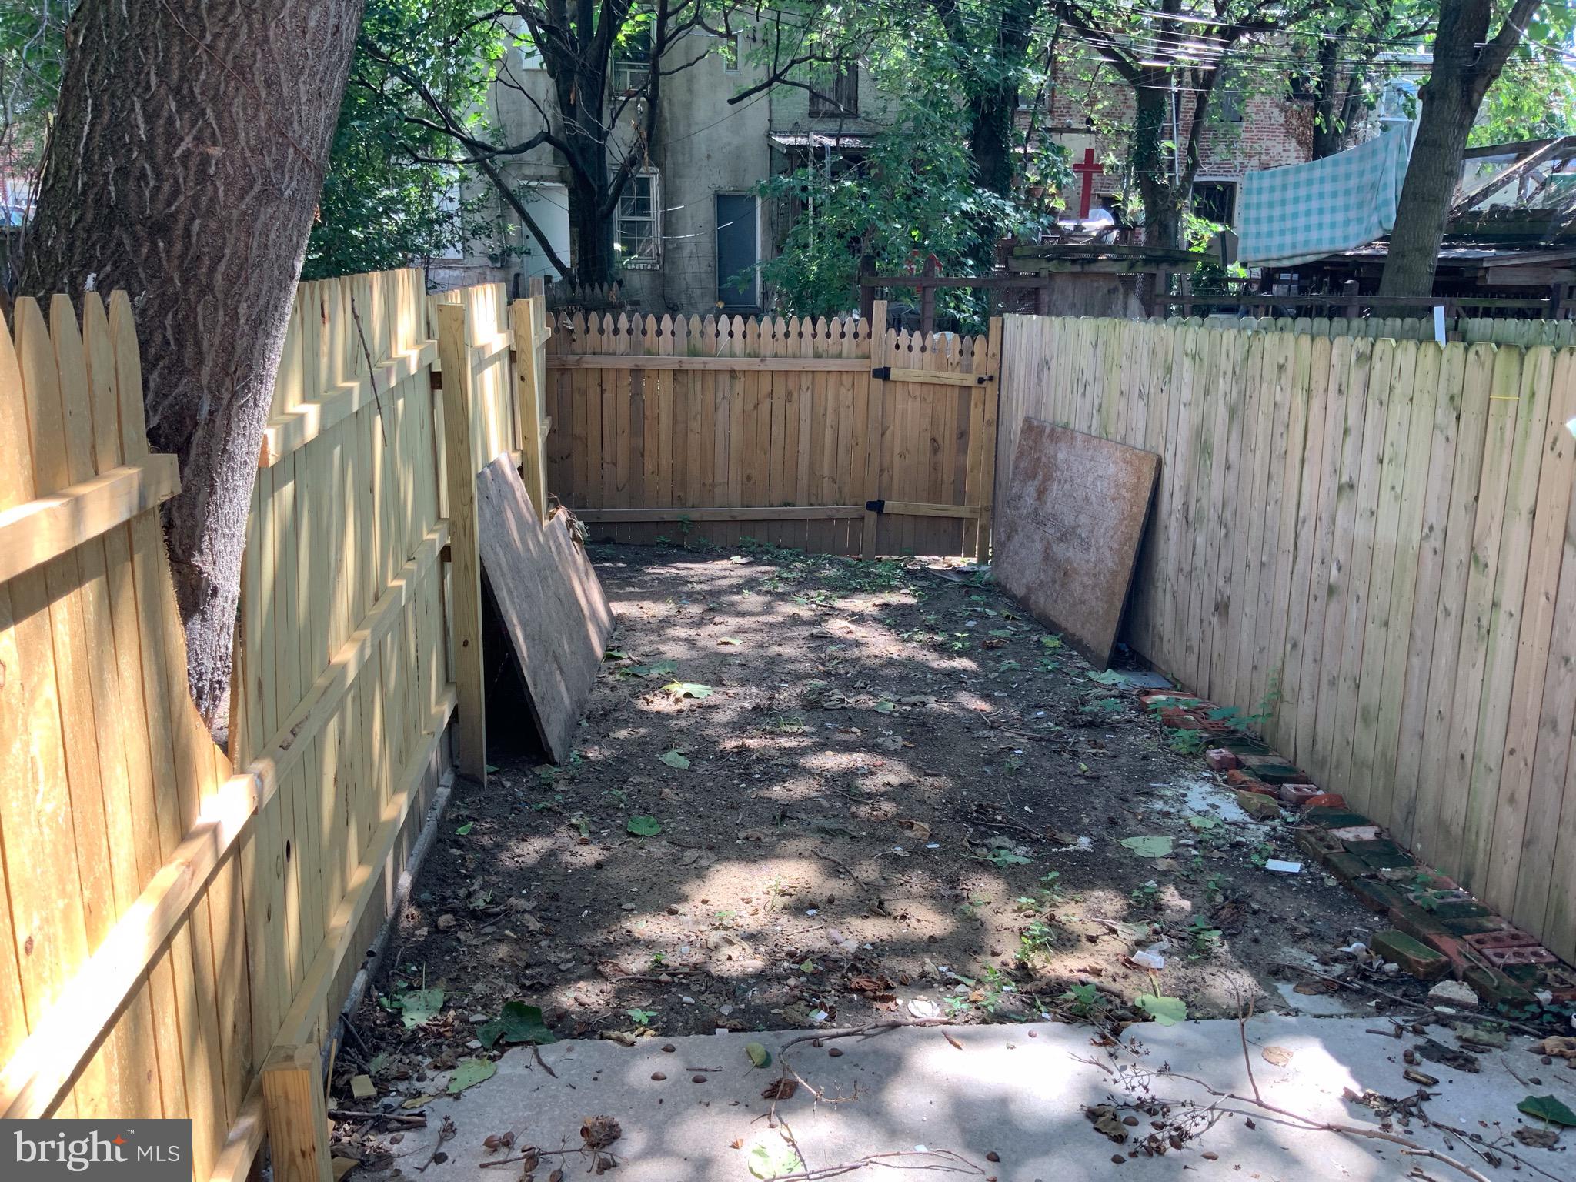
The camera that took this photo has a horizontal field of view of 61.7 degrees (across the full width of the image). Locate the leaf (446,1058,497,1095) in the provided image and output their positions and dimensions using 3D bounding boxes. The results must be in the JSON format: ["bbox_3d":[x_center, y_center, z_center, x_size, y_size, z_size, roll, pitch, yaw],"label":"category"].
[{"bbox_3d":[-0.761,1.171,3.182,0.080,0.020,0.145,12,17,42],"label":"leaf"}]

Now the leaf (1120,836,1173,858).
[{"bbox_3d":[1.194,0.851,4.392,0.178,0.020,0.165,1,12,0],"label":"leaf"}]

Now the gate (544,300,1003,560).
[{"bbox_3d":[-0.083,-1.132,9.409,3.215,1.800,0.140,-1,12,-6],"label":"gate"}]

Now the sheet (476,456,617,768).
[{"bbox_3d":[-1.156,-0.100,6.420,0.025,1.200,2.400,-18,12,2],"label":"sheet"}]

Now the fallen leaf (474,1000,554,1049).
[{"bbox_3d":[-0.665,1.060,3.225,0.190,0.045,0.160,1,12,0],"label":"fallen leaf"}]

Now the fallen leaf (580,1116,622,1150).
[{"bbox_3d":[-0.418,1.213,2.953,0.090,0.045,0.080,0,12,-6],"label":"fallen leaf"}]

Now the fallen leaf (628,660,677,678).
[{"bbox_3d":[-0.656,0.375,6.395,0.235,0.050,0.190,1,12,0],"label":"fallen leaf"}]

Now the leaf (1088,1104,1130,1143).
[{"bbox_3d":[0.696,1.160,2.878,0.060,0.028,0.110,-5,13,-23],"label":"leaf"}]

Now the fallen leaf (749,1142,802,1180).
[{"bbox_3d":[-0.026,1.246,2.886,0.115,0.020,0.115,0,12,-3],"label":"fallen leaf"}]

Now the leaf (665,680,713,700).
[{"bbox_3d":[-0.451,0.453,6.046,0.220,0.050,0.190,1,12,0],"label":"leaf"}]

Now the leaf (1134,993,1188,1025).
[{"bbox_3d":[0.996,1.117,3.529,0.115,0.030,0.130,-3,13,-17],"label":"leaf"}]

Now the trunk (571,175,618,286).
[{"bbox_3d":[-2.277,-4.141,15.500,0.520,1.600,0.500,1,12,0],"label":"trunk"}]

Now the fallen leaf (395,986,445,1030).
[{"bbox_3d":[-0.964,1.099,3.475,0.115,0.030,0.145,0,12,-6],"label":"fallen leaf"}]

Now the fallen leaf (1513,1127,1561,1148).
[{"bbox_3d":[1.620,1.180,2.853,0.100,0.020,0.060,1,12,0],"label":"fallen leaf"}]

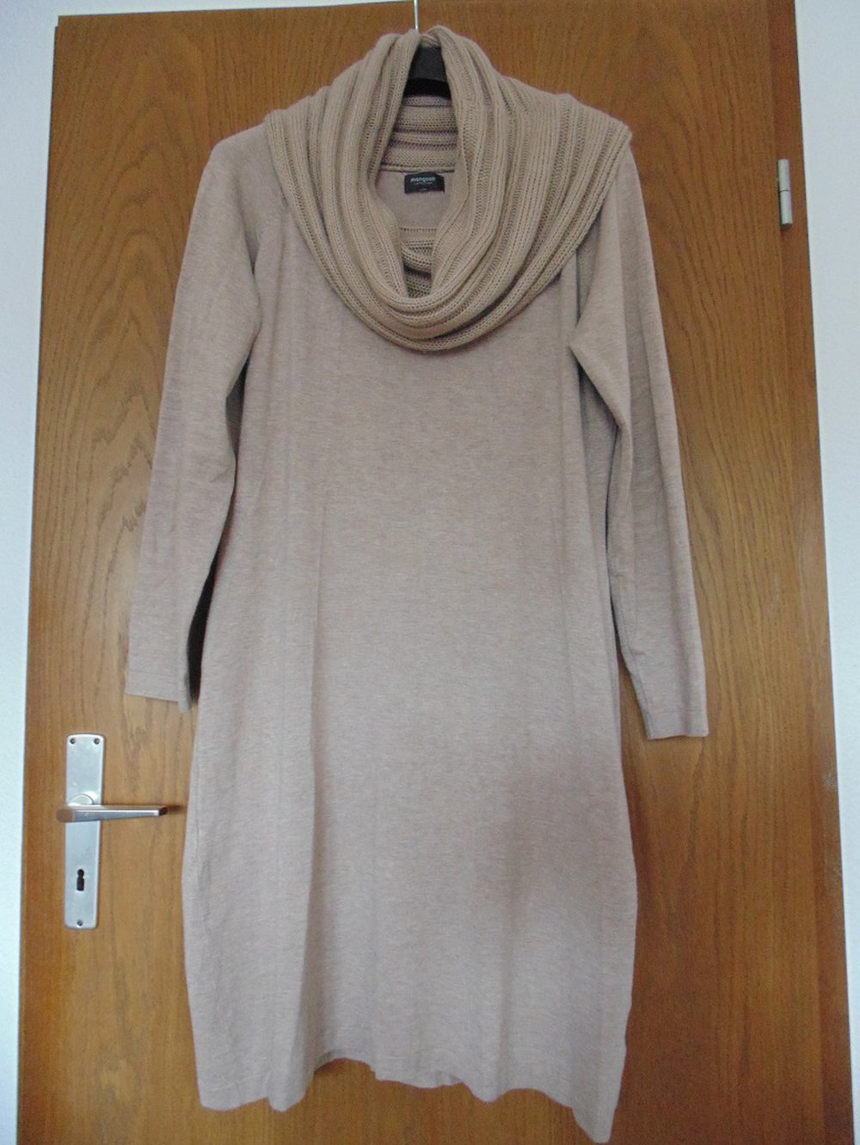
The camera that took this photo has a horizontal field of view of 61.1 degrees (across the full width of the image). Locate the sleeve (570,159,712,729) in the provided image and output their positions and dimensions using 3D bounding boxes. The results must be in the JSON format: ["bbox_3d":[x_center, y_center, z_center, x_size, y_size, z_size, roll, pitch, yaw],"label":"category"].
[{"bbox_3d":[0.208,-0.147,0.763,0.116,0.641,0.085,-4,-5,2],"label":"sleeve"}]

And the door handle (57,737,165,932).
[{"bbox_3d":[-0.337,0.280,0.769,0.126,0.209,0.058,-1,-5,2],"label":"door handle"}]

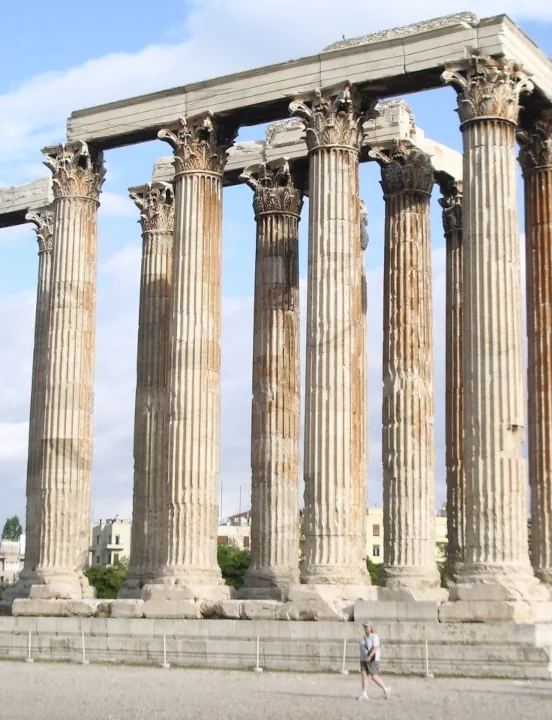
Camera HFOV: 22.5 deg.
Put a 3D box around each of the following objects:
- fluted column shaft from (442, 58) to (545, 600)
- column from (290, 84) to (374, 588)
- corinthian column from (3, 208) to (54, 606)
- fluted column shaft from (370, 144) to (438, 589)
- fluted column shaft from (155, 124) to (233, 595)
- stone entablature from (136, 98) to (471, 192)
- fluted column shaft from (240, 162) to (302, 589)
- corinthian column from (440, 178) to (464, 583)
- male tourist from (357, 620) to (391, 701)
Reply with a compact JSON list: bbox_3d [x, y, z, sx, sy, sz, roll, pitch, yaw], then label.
[{"bbox_3d":[6.666,-1.091,42.731,2.250,16.700,2.250,-5,-11,30],"label":"fluted column shaft"},{"bbox_3d":[1.932,-0.900,45.608,2.300,16.800,2.300,-6,-12,31],"label":"column"},{"bbox_3d":[-9.411,1.635,58.670,2.350,17.200,2.350,-6,-12,31],"label":"corinthian column"},{"bbox_3d":[4.782,0.008,50.222,2.250,16.750,2.250,-6,-12,31],"label":"fluted column shaft"},{"bbox_3d":[-2.796,-0.195,48.269,2.250,16.700,2.250,-5,-11,30],"label":"fluted column shaft"},{"bbox_3d":[1.605,-7.979,56.352,11.500,1.650,6.550,-5,-11,30],"label":"stone entablature"},{"bbox_3d":[0.051,0.526,53.042,2.250,16.950,2.250,-6,-12,31],"label":"fluted column shaft"},{"bbox_3d":[7.645,1.035,54.986,2.250,16.700,2.250,-5,-11,30],"label":"corinthian column"},{"bbox_3d":[2.114,6.514,30.131,0.700,1.660,0.520,2,-10,-7],"label":"male tourist"}]

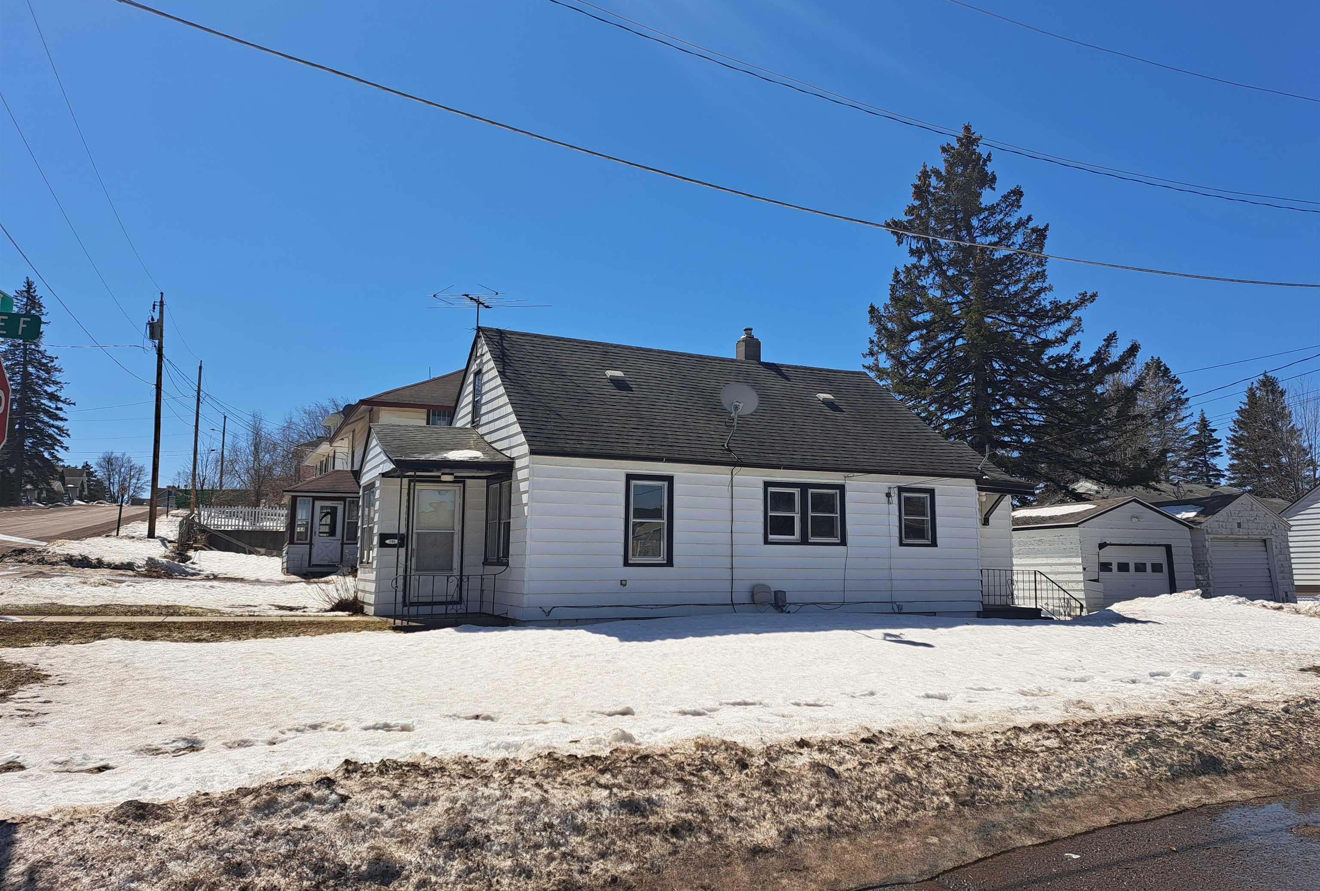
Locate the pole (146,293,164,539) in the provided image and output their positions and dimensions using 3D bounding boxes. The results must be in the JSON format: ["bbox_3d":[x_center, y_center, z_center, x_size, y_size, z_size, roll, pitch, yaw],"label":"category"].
[{"bbox_3d":[-21.010,-1.272,38.282,0.650,10.300,0.500,4,-8,-29],"label":"pole"}]

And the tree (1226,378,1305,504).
[{"bbox_3d":[37.288,1.990,56.233,5.500,12.998,5.500,-4,-8,33],"label":"tree"}]

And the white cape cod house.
[{"bbox_3d":[0.693,0.572,19.752,13.400,5.950,7.000,4,-7,-25],"label":"white cape cod house"}]

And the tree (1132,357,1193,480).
[{"bbox_3d":[30.729,1.405,56.173,5.300,14.019,5.300,-3,-8,29],"label":"tree"}]

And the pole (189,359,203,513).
[{"bbox_3d":[-30.709,-0.594,60.930,0.320,10.300,0.320,4,-8,-27],"label":"pole"}]

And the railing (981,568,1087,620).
[{"bbox_3d":[7.871,3.158,19.401,3.000,1.050,0.080,4,-7,-25],"label":"railing"}]

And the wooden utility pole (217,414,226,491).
[{"bbox_3d":[-45.796,1.653,96.092,0.320,10.000,0.320,4,-8,-26],"label":"wooden utility pole"}]

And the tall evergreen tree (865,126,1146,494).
[{"bbox_3d":[13.522,-3.740,36.870,11.500,19.158,11.500,-2,-7,20],"label":"tall evergreen tree"}]

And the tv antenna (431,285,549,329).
[{"bbox_3d":[-3.375,-2.739,18.206,2.300,0.880,1.500,-1,-7,12],"label":"tv antenna"}]

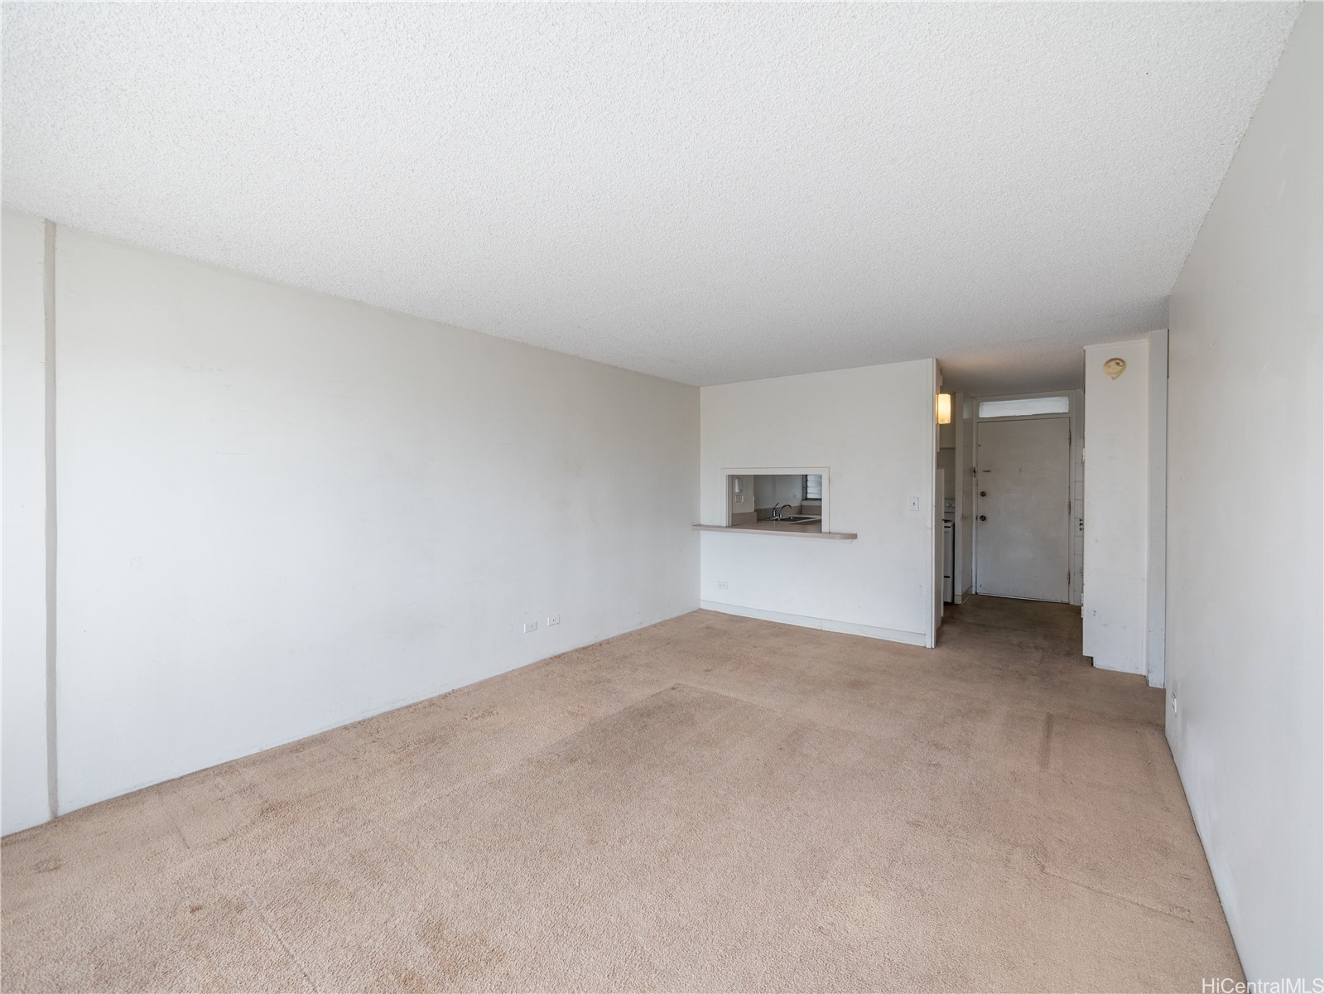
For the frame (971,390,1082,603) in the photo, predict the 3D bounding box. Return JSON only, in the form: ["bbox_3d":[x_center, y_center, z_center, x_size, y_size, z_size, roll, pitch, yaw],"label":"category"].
[{"bbox_3d":[4.324,-0.005,6.424,1.041,2.447,0.130,0,1,38],"label":"frame"}]

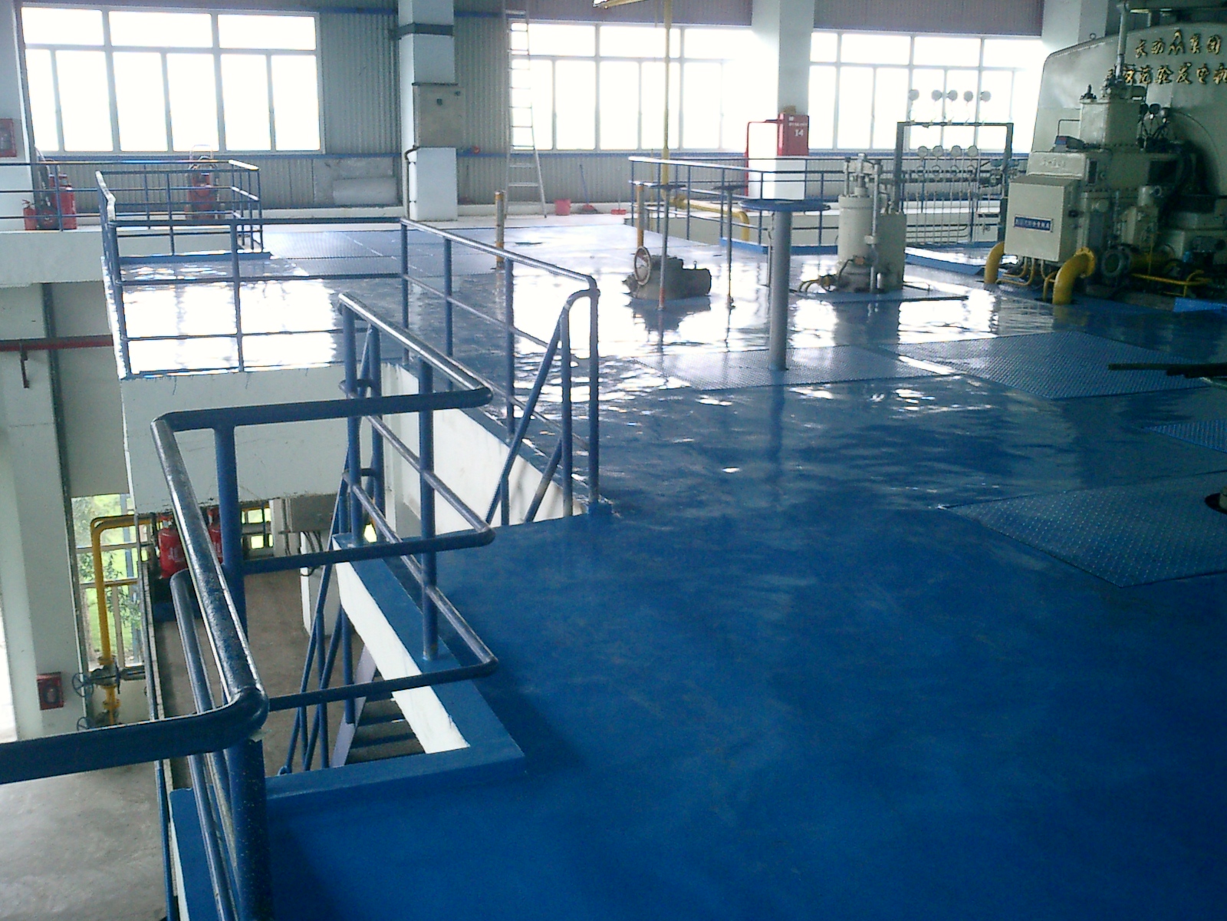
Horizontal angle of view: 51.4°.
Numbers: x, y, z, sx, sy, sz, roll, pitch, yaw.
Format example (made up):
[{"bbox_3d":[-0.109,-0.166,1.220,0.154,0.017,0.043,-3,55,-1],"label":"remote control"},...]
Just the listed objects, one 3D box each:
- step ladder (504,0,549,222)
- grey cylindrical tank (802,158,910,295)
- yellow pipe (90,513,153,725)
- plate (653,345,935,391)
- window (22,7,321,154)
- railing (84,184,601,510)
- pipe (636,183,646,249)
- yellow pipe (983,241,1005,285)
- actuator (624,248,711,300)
[{"bbox_3d":[-1.507,-5.781,21.154,0.704,3.440,0.384,-5,16,-22],"label":"step ladder"},{"bbox_3d":[2.400,-2.359,12.672,0.944,1.312,0.544,-5,16,-22],"label":"grey cylindrical tank"},{"bbox_3d":[-7.737,2.566,20.217,0.832,3.536,0.320,-5,16,-22],"label":"yellow pipe"},{"bbox_3d":[1.138,-0.646,8.705,1.720,0.020,1.190,-6,16,-22],"label":"plate"},{"bbox_3d":[-6.639,-5.752,19.510,4.400,2.104,0.128,-5,16,-22],"label":"window"},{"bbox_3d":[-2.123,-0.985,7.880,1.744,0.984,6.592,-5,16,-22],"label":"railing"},{"bbox_3d":[0.338,-2.954,15.669,0.088,0.856,0.088,-5,16,-22],"label":"pipe"},{"bbox_3d":[4.097,-2.101,13.483,0.384,0.448,0.176,-5,16,-22],"label":"yellow pipe"},{"bbox_3d":[0.541,-1.775,11.985,0.704,0.480,0.432,-5,16,-22],"label":"actuator"}]

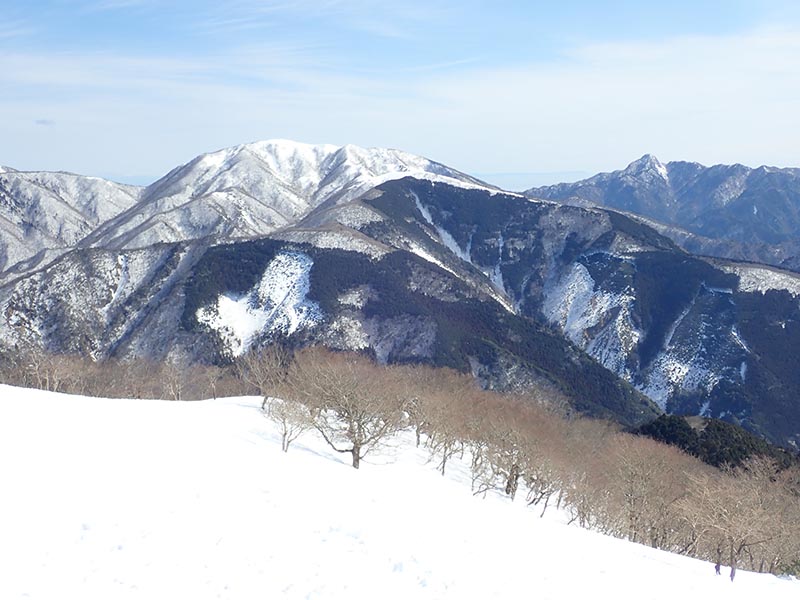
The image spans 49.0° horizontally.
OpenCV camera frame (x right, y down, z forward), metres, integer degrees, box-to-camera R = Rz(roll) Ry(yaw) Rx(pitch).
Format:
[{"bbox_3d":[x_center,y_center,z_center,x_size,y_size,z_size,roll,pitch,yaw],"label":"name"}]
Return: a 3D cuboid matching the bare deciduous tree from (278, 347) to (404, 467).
[{"bbox_3d":[-3.000,6.000,47.500,6.600,6.400,6.200,0,9,0],"label":"bare deciduous tree"}]

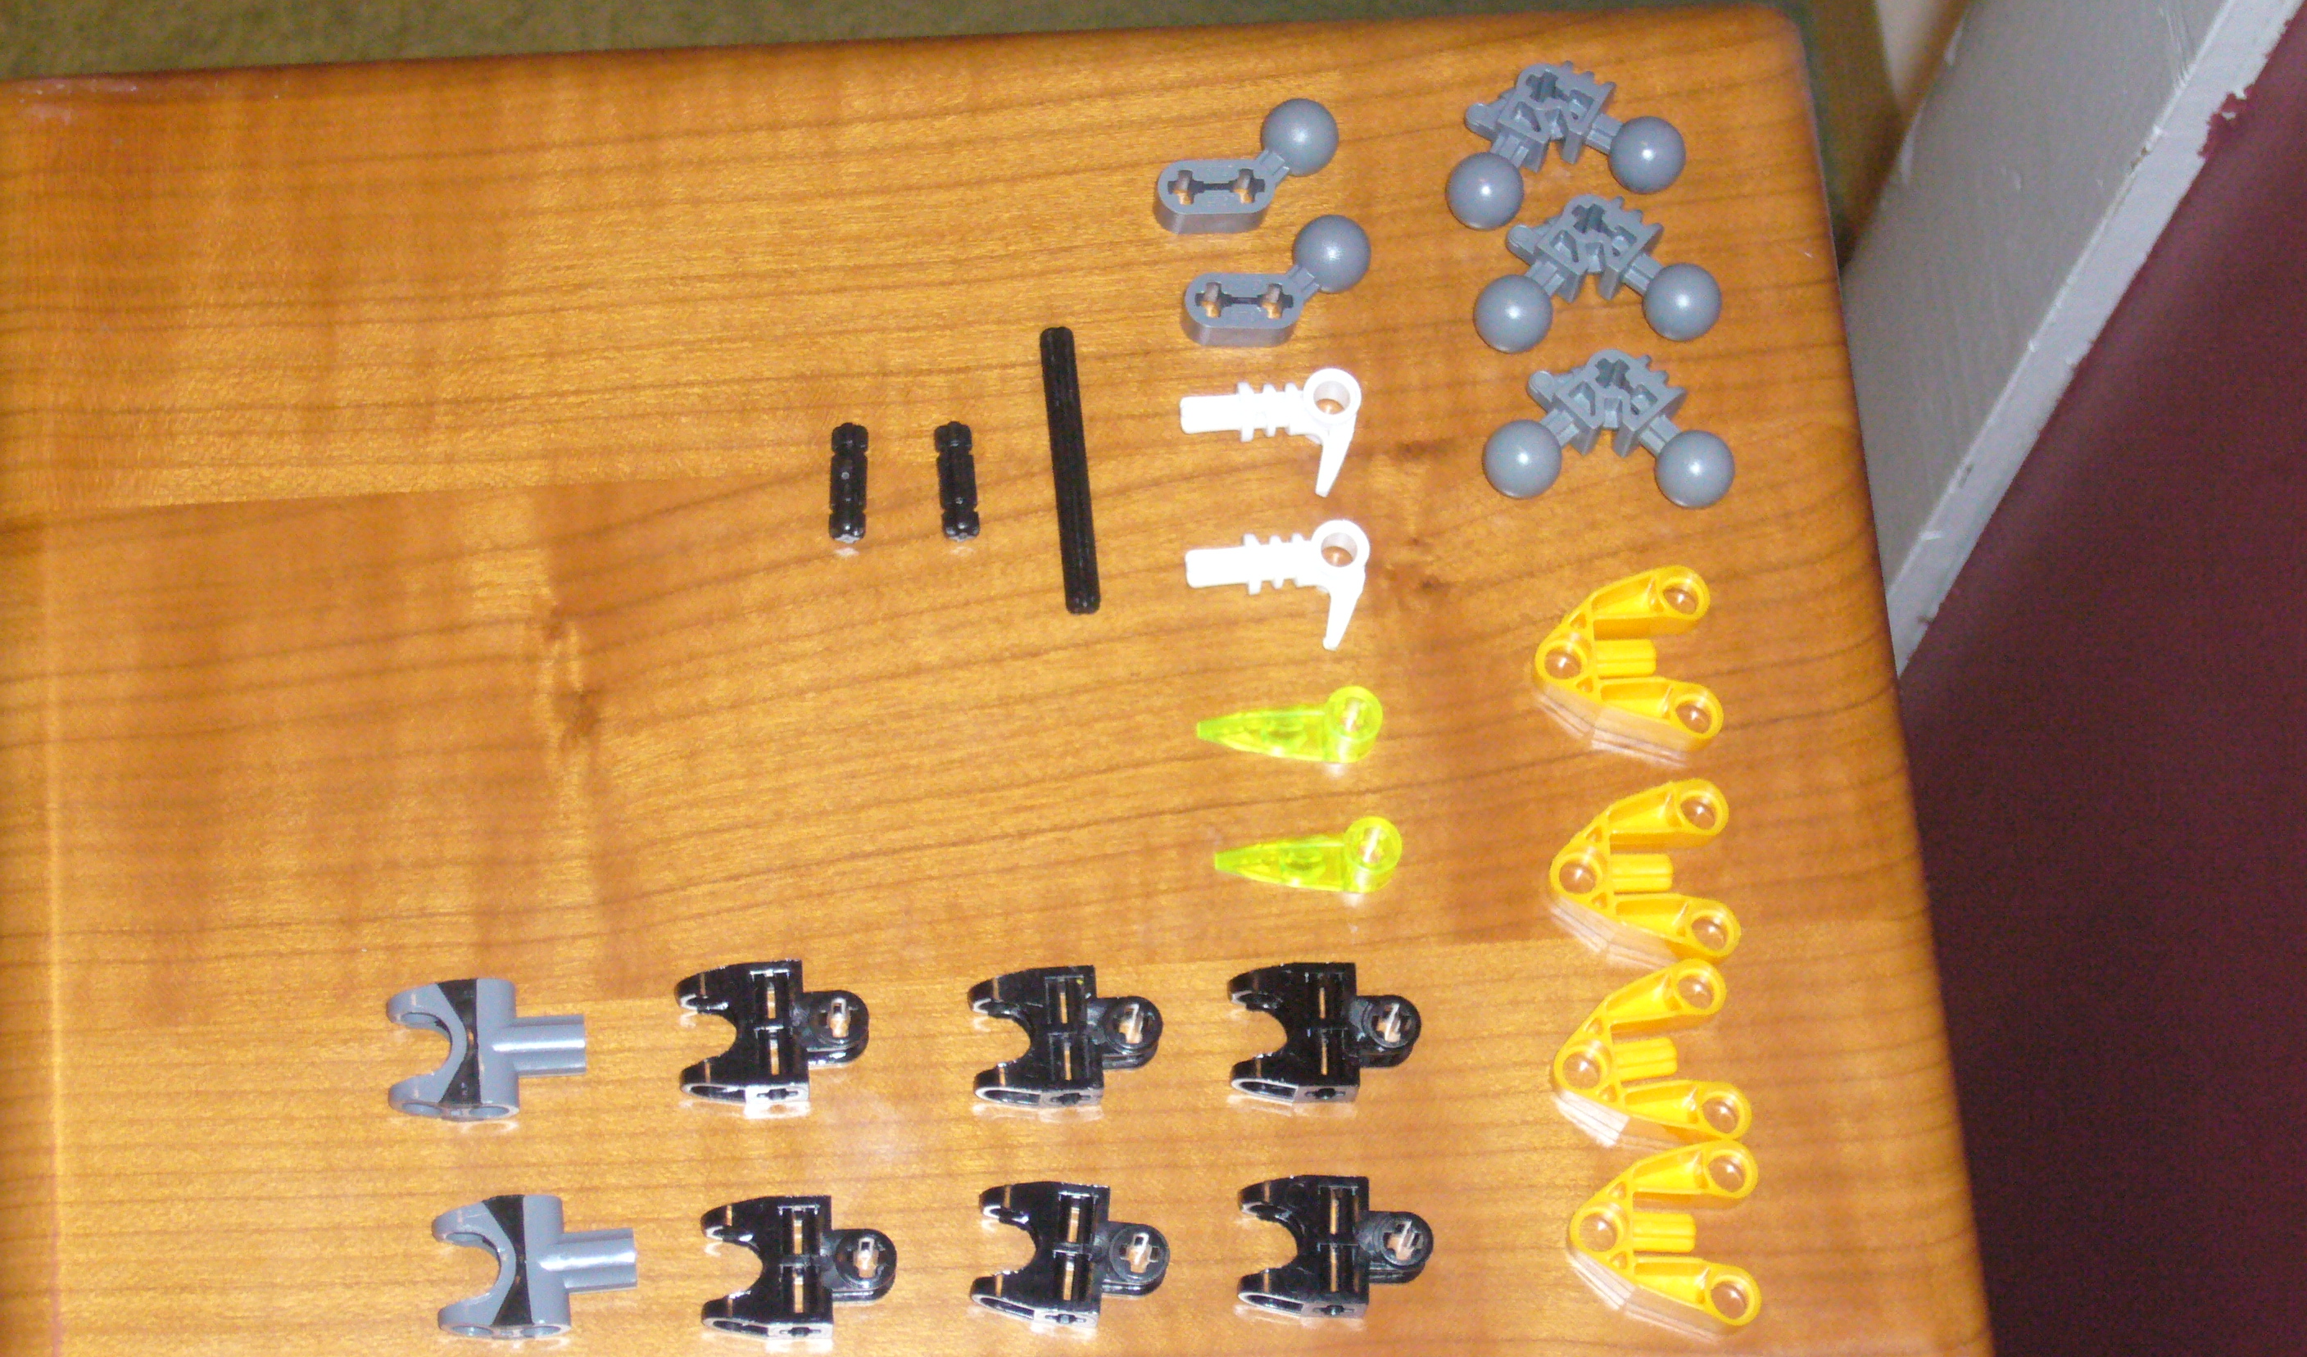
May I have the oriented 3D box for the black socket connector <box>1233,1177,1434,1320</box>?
[{"bbox_3d":[0.022,0.070,0.648,0.024,0.008,0.016,1,70,-2],"label":"black socket connector"}]

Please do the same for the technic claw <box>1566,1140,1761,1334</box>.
[{"bbox_3d":[0.063,0.069,0.651,0.023,0.008,0.024,1,70,-2],"label":"technic claw"}]

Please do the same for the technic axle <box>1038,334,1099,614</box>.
[{"bbox_3d":[-0.011,-0.027,0.684,0.005,0.005,0.039,-3,70,-4],"label":"technic axle"}]

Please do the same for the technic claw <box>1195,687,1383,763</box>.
[{"bbox_3d":[0.017,0.006,0.664,0.023,0.008,0.008,-2,66,-1],"label":"technic claw"}]

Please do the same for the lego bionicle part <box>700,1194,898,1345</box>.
[{"bbox_3d":[-0.043,0.072,0.645,0.024,0.008,0.016,-1,70,-3],"label":"lego bionicle part"}]

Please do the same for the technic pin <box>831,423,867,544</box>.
[{"bbox_3d":[-0.039,-0.025,0.682,0.005,0.005,0.016,1,70,-2],"label":"technic pin"}]

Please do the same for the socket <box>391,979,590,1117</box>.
[{"bbox_3d":[-0.082,0.046,0.647,0.024,0.008,0.016,-4,66,-2],"label":"socket"}]

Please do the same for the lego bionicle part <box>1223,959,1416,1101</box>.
[{"bbox_3d":[0.021,0.044,0.658,0.024,0.008,0.016,0,70,-3],"label":"lego bionicle part"}]

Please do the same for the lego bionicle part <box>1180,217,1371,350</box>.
[{"bbox_3d":[0.016,-0.052,0.689,0.025,0.010,0.017,1,66,0],"label":"lego bionicle part"}]

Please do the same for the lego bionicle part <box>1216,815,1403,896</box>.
[{"bbox_3d":[0.019,0.023,0.657,0.023,0.008,0.008,-2,66,-1],"label":"lego bionicle part"}]

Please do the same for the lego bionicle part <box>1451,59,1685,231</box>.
[{"bbox_3d":[0.054,-0.071,0.700,0.033,0.010,0.019,-13,71,-7],"label":"lego bionicle part"}]

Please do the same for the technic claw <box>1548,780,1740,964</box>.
[{"bbox_3d":[0.061,0.026,0.656,0.023,0.008,0.023,-3,66,-1],"label":"technic claw"}]

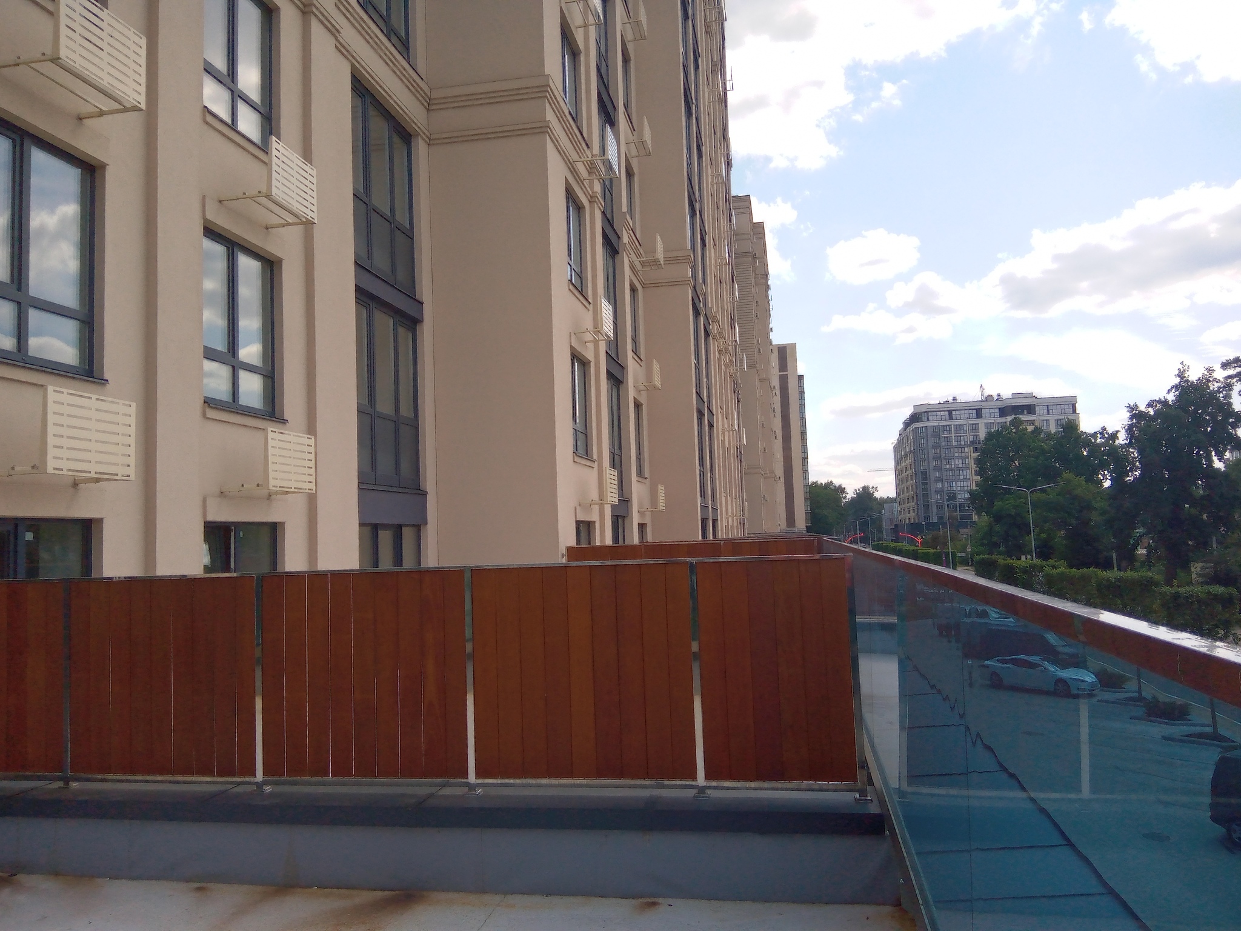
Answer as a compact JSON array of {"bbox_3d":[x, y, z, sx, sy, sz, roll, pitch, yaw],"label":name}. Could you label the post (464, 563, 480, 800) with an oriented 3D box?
[{"bbox_3d":[-0.782,1.116,5.237,0.044,1.168,0.044,-3,-4,10],"label":"post"}]

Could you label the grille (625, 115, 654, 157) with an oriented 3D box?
[{"bbox_3d":[0.435,-8.016,24.561,0.542,0.621,0.936,-3,-4,10],"label":"grille"}]

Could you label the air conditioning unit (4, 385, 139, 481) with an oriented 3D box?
[{"bbox_3d":[-4.101,-0.207,7.406,0.531,0.624,0.900,-3,-4,10],"label":"air conditioning unit"}]

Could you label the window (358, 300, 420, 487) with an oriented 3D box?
[{"bbox_3d":[-3.341,-0.995,14.256,0.150,2.645,2.468,-3,-4,10],"label":"window"}]

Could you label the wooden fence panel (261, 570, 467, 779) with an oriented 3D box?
[{"bbox_3d":[-1.370,1.108,5.343,1.162,1.099,0.030,-3,-4,10],"label":"wooden fence panel"}]

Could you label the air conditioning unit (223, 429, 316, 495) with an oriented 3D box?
[{"bbox_3d":[-3.592,-0.013,10.280,0.531,0.624,0.900,-3,-4,10],"label":"air conditioning unit"}]

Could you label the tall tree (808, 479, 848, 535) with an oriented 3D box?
[{"bbox_3d":[50.837,13.338,249.635,12.000,20.116,12.000,-3,-4,10],"label":"tall tree"}]

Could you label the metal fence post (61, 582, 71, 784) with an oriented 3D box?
[{"bbox_3d":[-3.117,1.224,5.649,0.044,1.146,0.044,-3,-4,10],"label":"metal fence post"}]

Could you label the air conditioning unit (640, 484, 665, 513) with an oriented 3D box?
[{"bbox_3d":[0.743,0.802,23.909,0.542,0.625,0.936,-3,-4,10],"label":"air conditioning unit"}]

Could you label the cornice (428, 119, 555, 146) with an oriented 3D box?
[{"bbox_3d":[-2.047,-5.180,15.613,1.940,0.182,0.099,-3,-4,10],"label":"cornice"}]

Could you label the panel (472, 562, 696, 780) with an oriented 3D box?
[{"bbox_3d":[-0.200,1.052,5.171,1.163,1.109,0.035,-3,-4,10],"label":"panel"}]

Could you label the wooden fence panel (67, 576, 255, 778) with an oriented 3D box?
[{"bbox_3d":[-2.547,1.169,5.579,1.142,1.088,0.035,-3,-4,10],"label":"wooden fence panel"}]

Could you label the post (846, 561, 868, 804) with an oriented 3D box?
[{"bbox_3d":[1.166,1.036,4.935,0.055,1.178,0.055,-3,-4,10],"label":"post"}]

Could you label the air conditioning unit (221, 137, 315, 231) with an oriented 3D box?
[{"bbox_3d":[-3.703,-2.967,10.615,0.581,0.625,0.946,-3,-4,10],"label":"air conditioning unit"}]

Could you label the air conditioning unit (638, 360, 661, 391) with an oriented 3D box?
[{"bbox_3d":[0.640,-2.150,24.127,0.542,0.630,0.936,-3,-4,10],"label":"air conditioning unit"}]

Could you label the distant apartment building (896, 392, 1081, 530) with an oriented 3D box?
[{"bbox_3d":[104.488,3.700,289.011,42.000,42.000,45.000,-3,-4,10],"label":"distant apartment building"}]

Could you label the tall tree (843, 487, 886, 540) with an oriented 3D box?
[{"bbox_3d":[68.285,15.482,281.983,11.392,19.795,11.392,-3,-4,10],"label":"tall tree"}]

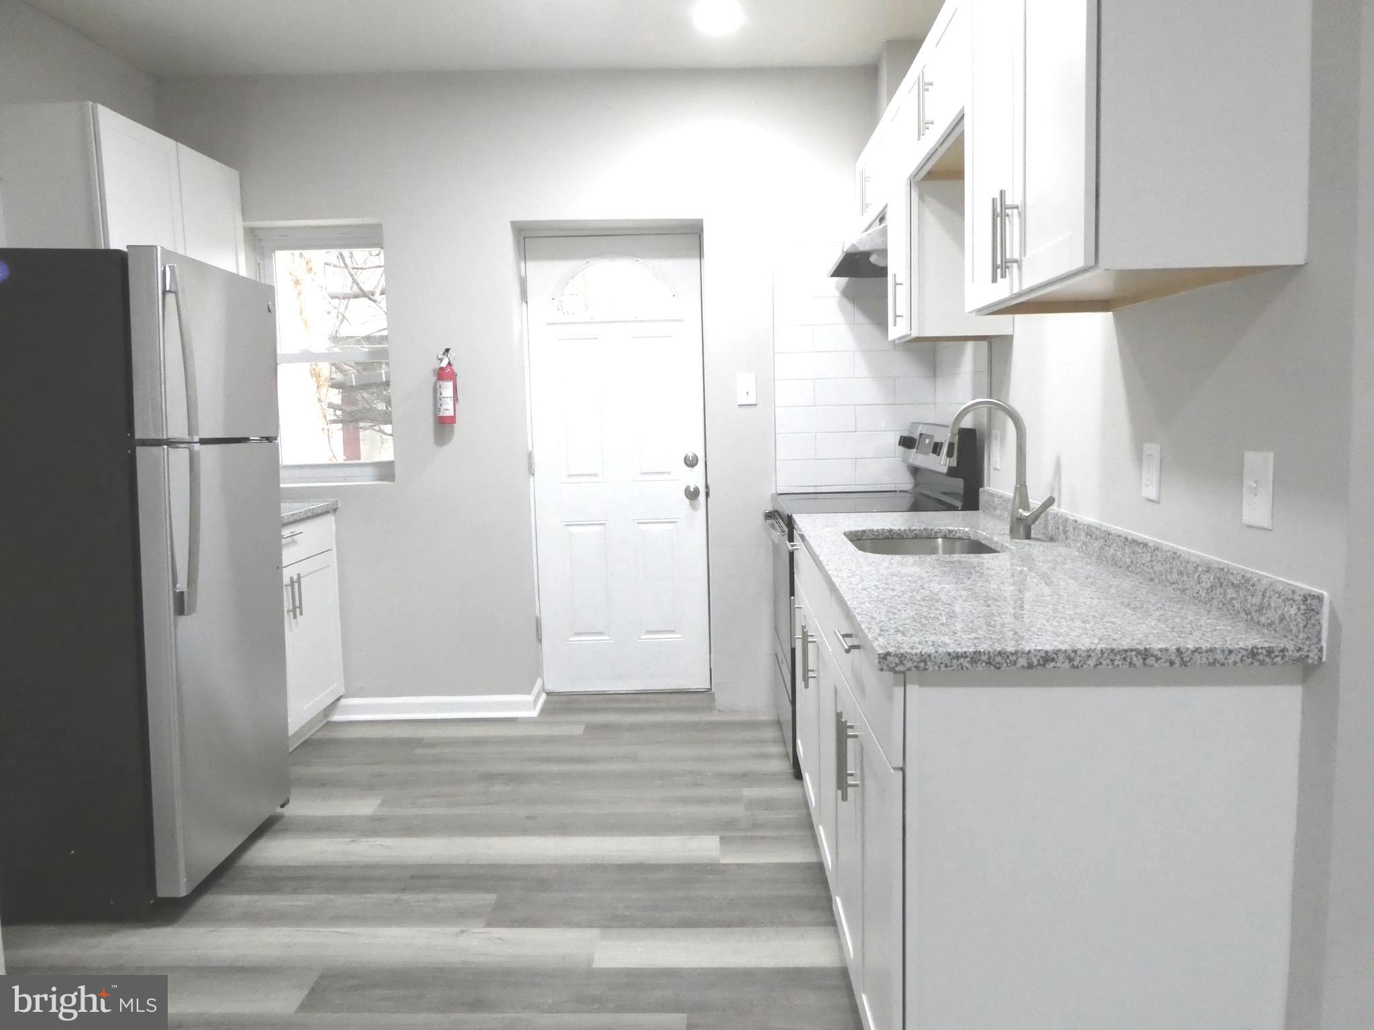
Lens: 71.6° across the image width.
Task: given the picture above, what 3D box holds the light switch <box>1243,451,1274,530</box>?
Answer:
[{"bbox_3d":[0.900,-0.038,1.501,0.010,0.117,0.076,-1,6,2],"label":"light switch"}]

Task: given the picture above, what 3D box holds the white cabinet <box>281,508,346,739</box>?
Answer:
[{"bbox_3d":[-1.750,0.466,3.601,0.602,0.880,0.683,-1,6,2],"label":"white cabinet"}]

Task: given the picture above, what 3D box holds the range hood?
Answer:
[{"bbox_3d":[0.741,-0.975,3.381,0.423,0.167,0.600,-1,6,2],"label":"range hood"}]

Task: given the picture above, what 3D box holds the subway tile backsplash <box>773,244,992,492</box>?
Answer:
[{"bbox_3d":[0.648,-0.537,3.362,0.625,0.978,0.772,-1,6,2],"label":"subway tile backsplash"}]

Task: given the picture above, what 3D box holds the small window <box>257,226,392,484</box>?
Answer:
[{"bbox_3d":[-1.448,-0.647,3.941,0.572,1.037,0.076,-1,6,2],"label":"small window"}]

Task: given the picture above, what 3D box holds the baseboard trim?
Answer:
[{"bbox_3d":[-1.046,0.787,4.118,0.849,0.092,0.347,-1,6,2],"label":"baseboard trim"}]

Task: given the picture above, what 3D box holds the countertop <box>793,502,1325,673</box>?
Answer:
[{"bbox_3d":[0.612,0.071,2.187,0.637,0.098,1.732,-1,6,2],"label":"countertop"}]

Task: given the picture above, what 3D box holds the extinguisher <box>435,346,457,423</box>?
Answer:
[{"bbox_3d":[-0.950,-0.508,3.755,0.078,0.297,0.095,-1,6,2],"label":"extinguisher"}]

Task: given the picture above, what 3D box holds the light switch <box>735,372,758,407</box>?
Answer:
[{"bbox_3d":[0.238,-0.496,3.765,0.073,0.119,0.010,-1,6,2],"label":"light switch"}]

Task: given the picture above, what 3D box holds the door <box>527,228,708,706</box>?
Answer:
[{"bbox_3d":[-0.290,-0.200,4.181,0.755,2.002,0.040,-1,6,2],"label":"door"}]

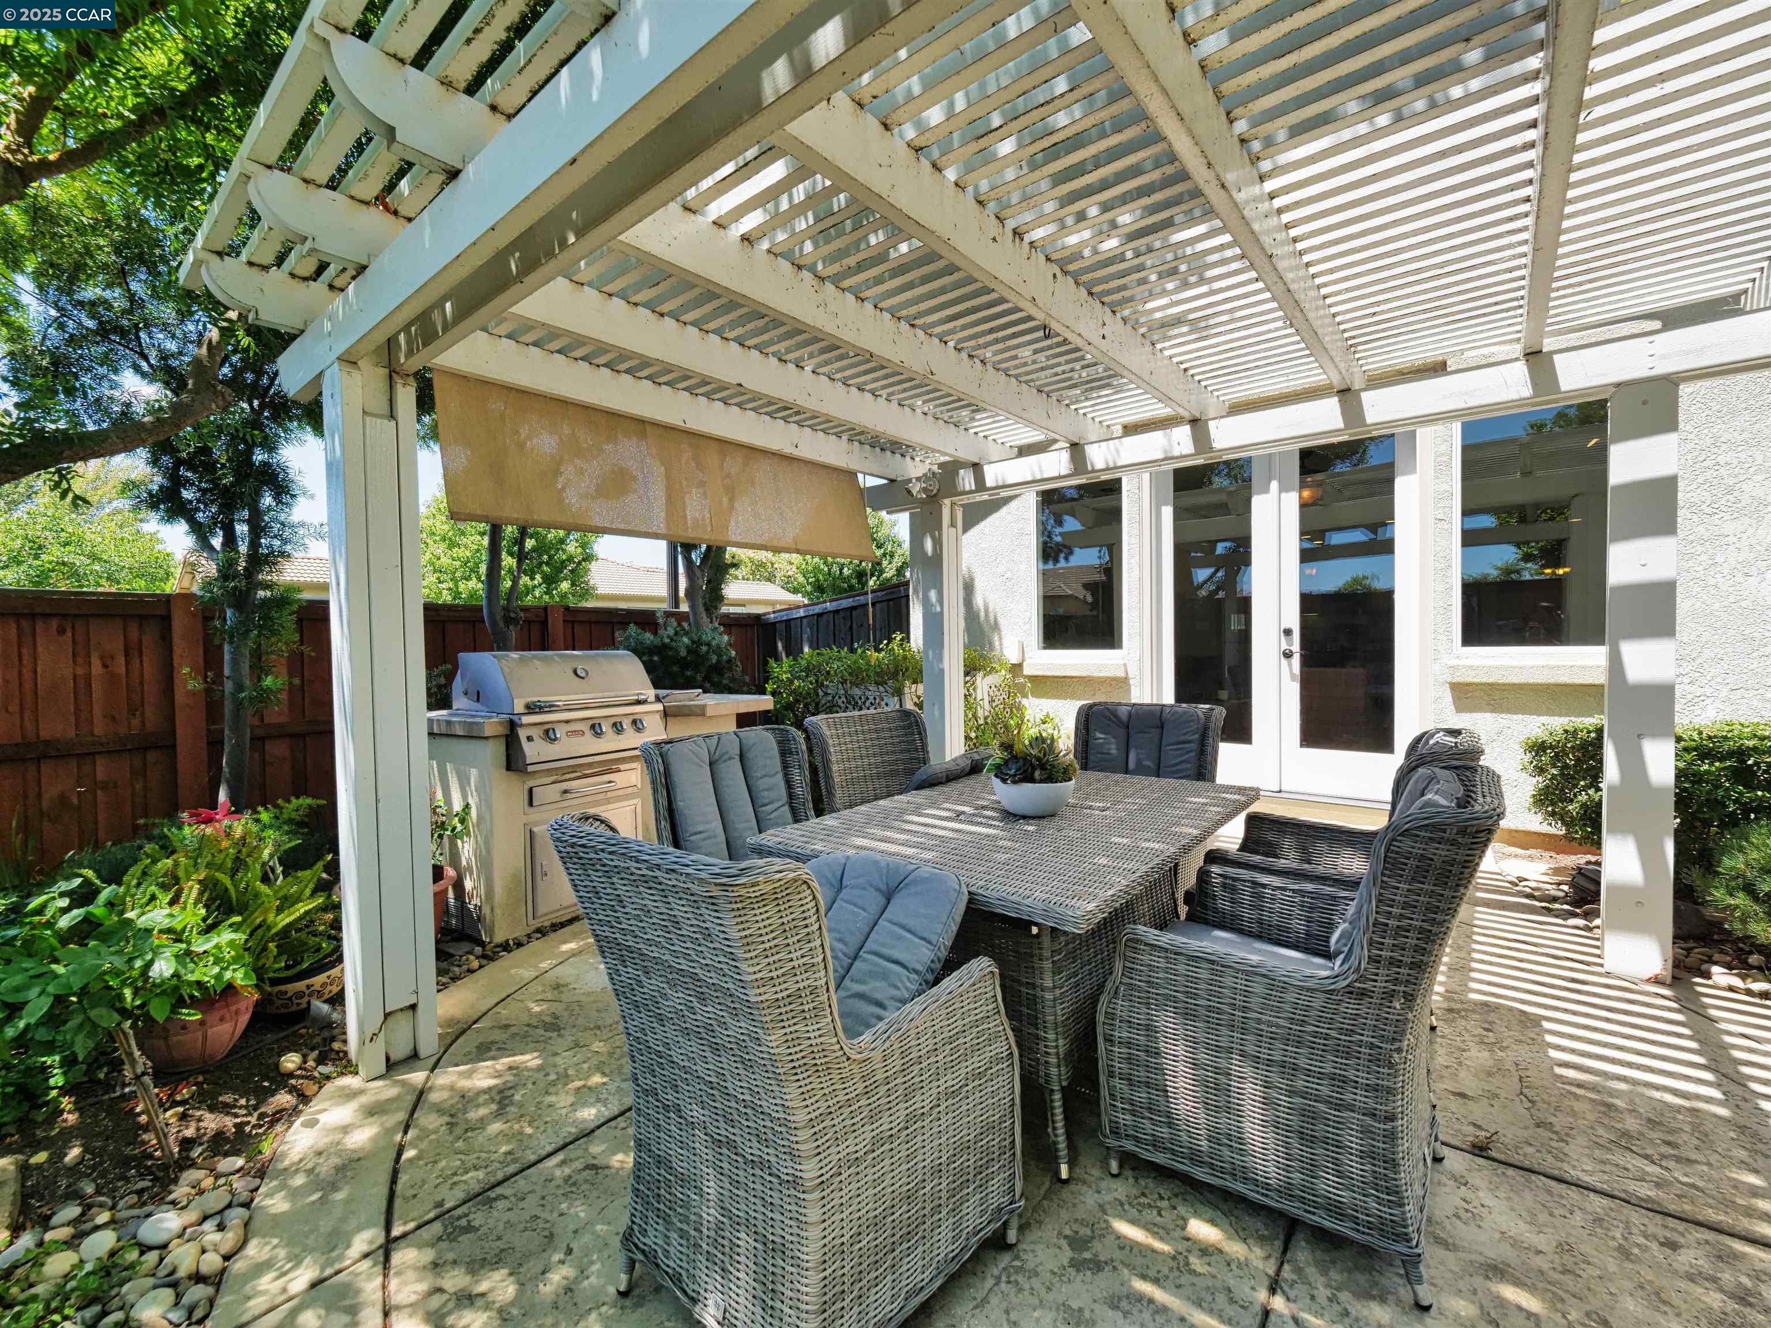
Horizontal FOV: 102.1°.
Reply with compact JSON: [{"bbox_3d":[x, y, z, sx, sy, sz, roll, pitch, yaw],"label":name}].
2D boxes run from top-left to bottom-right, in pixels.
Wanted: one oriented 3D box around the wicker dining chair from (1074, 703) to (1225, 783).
[{"bbox_3d":[1.022,0.681,2.941,0.618,0.953,0.741,0,1,33],"label":"wicker dining chair"}]

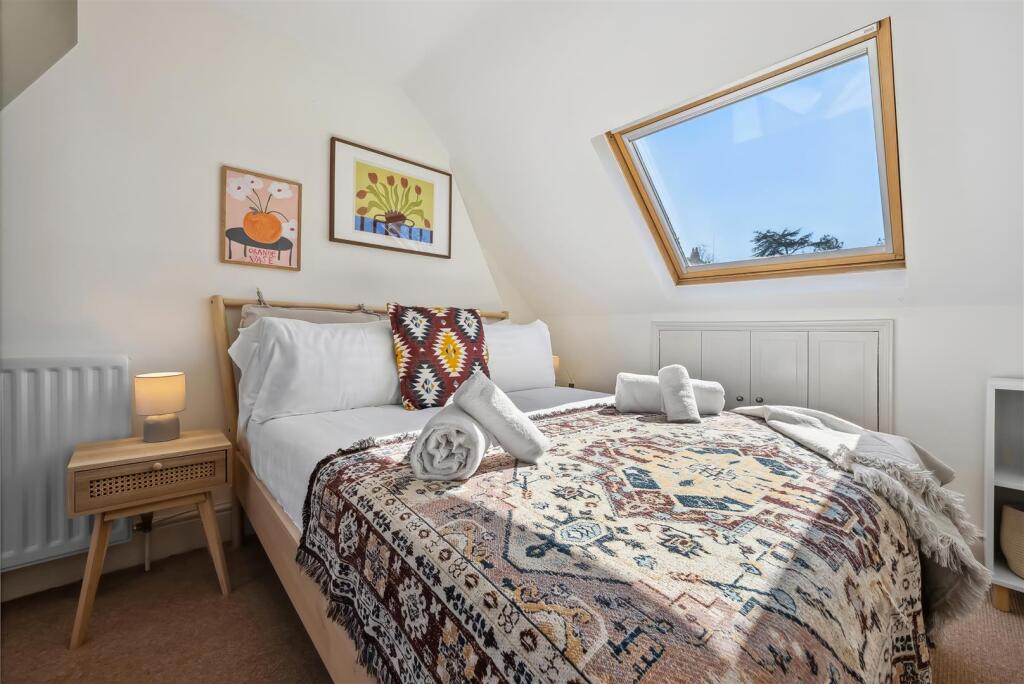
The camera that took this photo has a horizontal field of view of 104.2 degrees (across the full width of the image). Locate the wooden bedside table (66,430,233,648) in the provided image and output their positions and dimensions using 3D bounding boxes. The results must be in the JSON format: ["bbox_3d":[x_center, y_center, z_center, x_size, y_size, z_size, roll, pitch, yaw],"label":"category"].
[{"bbox_3d":[-1.217,0.624,1.371,0.383,0.523,0.270,0,0,-41],"label":"wooden bedside table"}]

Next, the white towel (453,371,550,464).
[{"bbox_3d":[-0.024,0.172,0.900,0.225,0.097,0.097,42,5,6],"label":"white towel"}]

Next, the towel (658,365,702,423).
[{"bbox_3d":[0.555,0.170,1.345,0.097,0.097,0.225,0,36,12],"label":"towel"}]

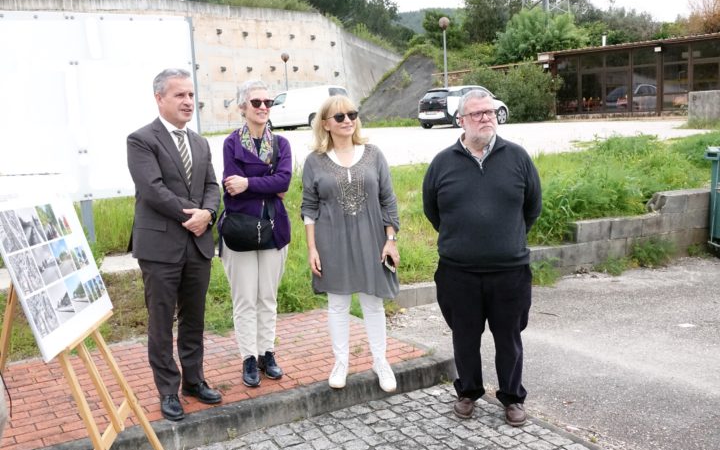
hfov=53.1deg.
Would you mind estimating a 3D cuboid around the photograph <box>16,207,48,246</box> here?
[{"bbox_3d":[-1.114,0.006,2.450,0.010,0.129,0.180,-19,6,-4],"label":"photograph"}]

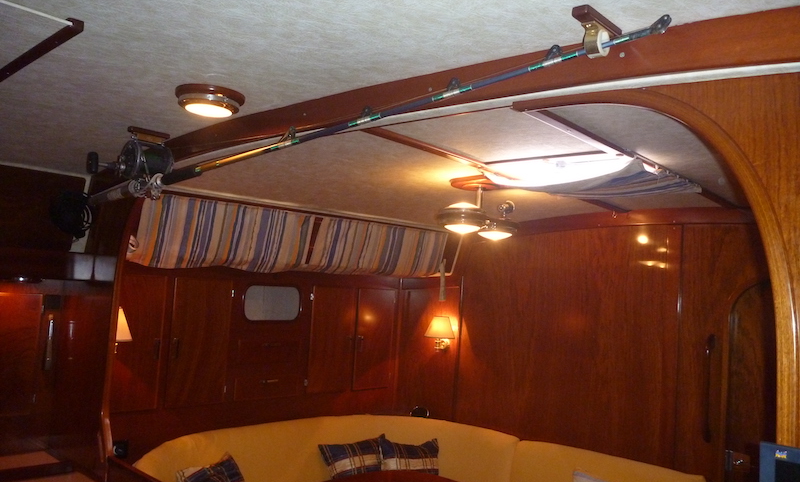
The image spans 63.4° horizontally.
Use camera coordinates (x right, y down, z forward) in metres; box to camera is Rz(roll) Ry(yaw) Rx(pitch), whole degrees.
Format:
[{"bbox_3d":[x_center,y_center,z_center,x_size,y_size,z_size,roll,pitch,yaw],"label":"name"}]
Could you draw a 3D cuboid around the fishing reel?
[{"bbox_3d":[-0.787,-0.246,1.882,0.115,0.135,0.220,-7,-10,41],"label":"fishing reel"}]

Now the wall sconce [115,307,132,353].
[{"bbox_3d":[-0.951,0.292,2.112,0.155,0.150,0.135,3,-5,-2],"label":"wall sconce"}]

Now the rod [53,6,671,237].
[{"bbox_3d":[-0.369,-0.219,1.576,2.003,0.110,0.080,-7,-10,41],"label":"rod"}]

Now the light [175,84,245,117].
[{"bbox_3d":[-0.446,-0.318,1.517,0.164,0.052,0.164,-1,-6,43],"label":"light"}]

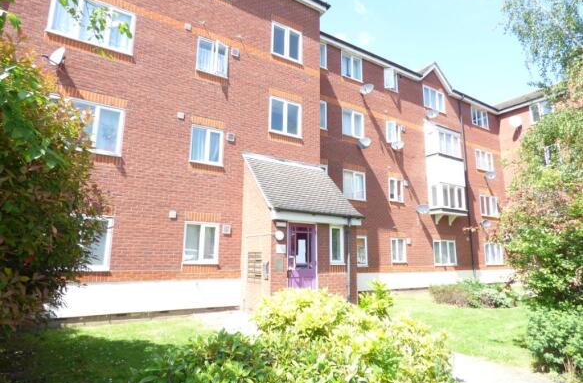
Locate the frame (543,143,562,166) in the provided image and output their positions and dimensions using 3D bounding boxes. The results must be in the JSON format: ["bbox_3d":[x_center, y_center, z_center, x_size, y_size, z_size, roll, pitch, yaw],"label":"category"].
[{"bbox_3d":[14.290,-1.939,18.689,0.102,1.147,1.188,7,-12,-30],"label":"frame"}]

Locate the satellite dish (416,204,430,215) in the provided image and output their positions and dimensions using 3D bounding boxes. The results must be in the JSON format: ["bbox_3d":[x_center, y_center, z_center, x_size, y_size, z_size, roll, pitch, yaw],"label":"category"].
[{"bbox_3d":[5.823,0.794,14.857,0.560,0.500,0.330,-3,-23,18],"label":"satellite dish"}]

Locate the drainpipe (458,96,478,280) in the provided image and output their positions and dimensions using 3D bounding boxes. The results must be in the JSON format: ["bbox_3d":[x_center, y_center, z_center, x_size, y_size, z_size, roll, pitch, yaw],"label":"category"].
[{"bbox_3d":[9.281,-0.364,17.657,0.100,10.100,0.100,7,-13,-31],"label":"drainpipe"}]

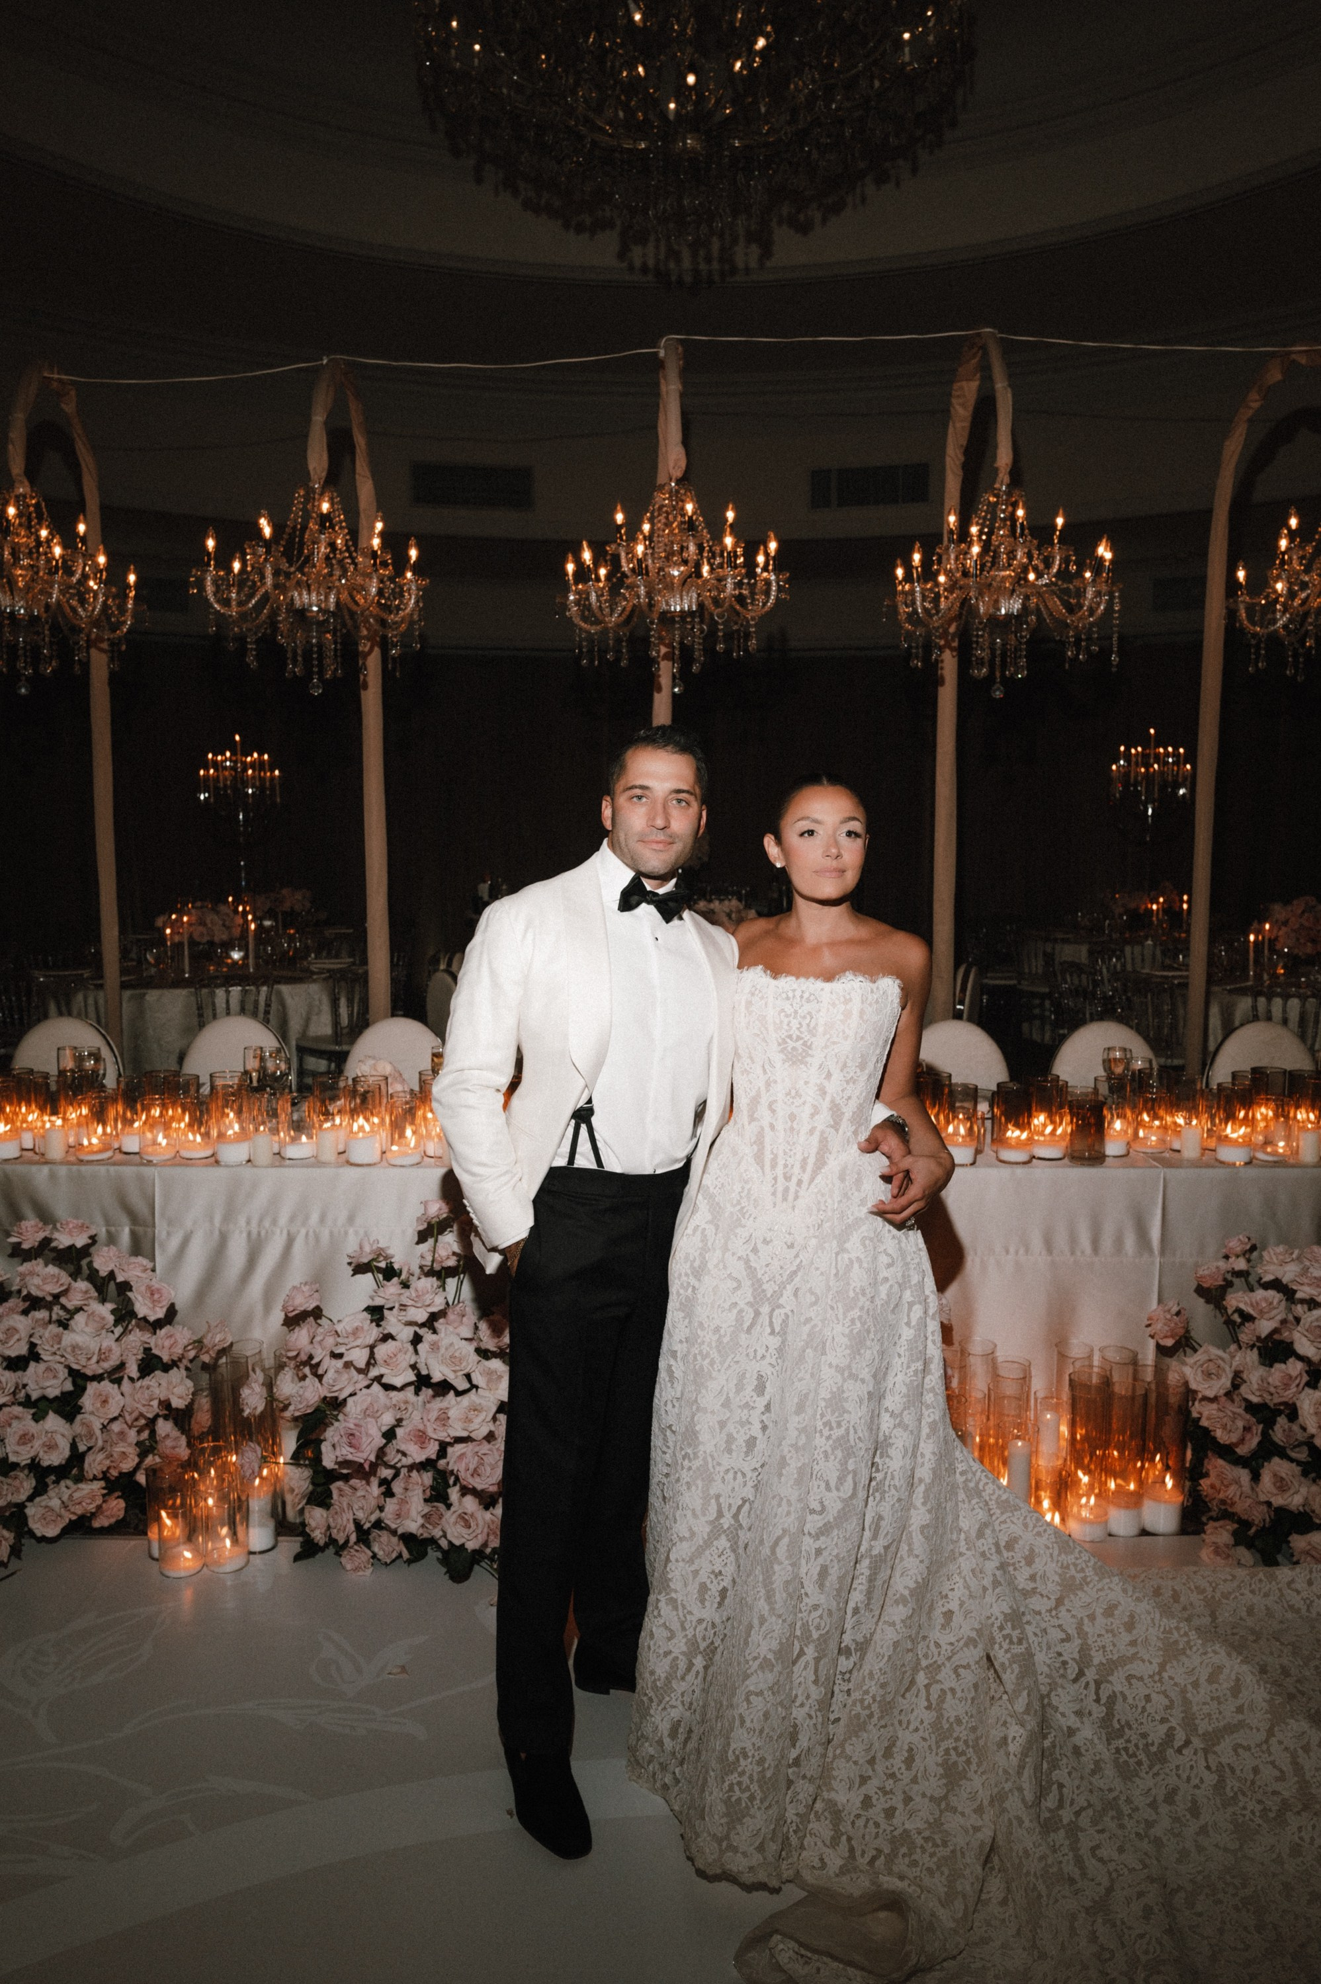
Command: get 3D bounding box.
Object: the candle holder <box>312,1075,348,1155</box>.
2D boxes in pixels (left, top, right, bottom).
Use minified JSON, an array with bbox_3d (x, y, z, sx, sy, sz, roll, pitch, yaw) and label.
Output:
[{"bbox_3d":[-0.874,0.325,4.085,0.089,0.187,0.089,0,9,0],"label":"candle holder"}]

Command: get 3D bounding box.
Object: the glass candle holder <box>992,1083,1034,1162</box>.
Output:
[{"bbox_3d":[0.944,0.350,4.107,0.091,0.204,0.091,0,7,0],"label":"glass candle holder"}]

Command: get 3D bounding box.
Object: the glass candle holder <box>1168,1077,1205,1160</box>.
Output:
[{"bbox_3d":[1.388,0.335,4.075,0.084,0.204,0.084,0,8,0],"label":"glass candle holder"}]

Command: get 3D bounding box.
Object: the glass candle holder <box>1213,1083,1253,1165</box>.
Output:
[{"bbox_3d":[1.498,0.343,4.027,0.084,0.200,0.084,0,8,0],"label":"glass candle holder"}]

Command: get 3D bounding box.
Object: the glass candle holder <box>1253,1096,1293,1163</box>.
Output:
[{"bbox_3d":[1.586,0.354,3.997,0.093,0.157,0.093,0,9,0],"label":"glass candle holder"}]

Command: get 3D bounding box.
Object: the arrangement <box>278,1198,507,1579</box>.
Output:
[{"bbox_3d":[-0.595,0.876,3.630,0.590,0.770,0.480,0,8,0],"label":"arrangement"}]

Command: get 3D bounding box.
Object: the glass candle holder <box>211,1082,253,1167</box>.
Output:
[{"bbox_3d":[-1.133,0.350,4.090,0.092,0.209,0.092,0,7,0],"label":"glass candle holder"}]

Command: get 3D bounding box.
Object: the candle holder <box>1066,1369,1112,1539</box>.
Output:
[{"bbox_3d":[1.005,1.085,3.621,0.093,0.369,0.093,0,9,0],"label":"candle holder"}]

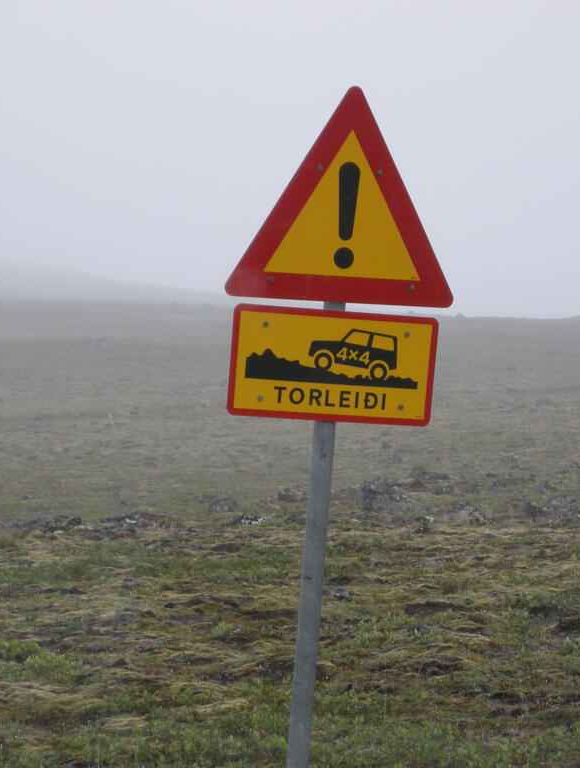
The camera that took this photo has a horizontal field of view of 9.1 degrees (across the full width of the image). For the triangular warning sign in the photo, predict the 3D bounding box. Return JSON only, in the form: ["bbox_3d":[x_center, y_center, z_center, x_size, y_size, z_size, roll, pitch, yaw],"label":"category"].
[{"bbox_3d":[0.162,-0.527,10.095,0.684,0.598,0.020,3,3,-21],"label":"triangular warning sign"}]

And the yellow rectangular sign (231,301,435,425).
[{"bbox_3d":[0.121,-0.050,10.117,0.609,0.305,0.020,4,3,-21],"label":"yellow rectangular sign"}]

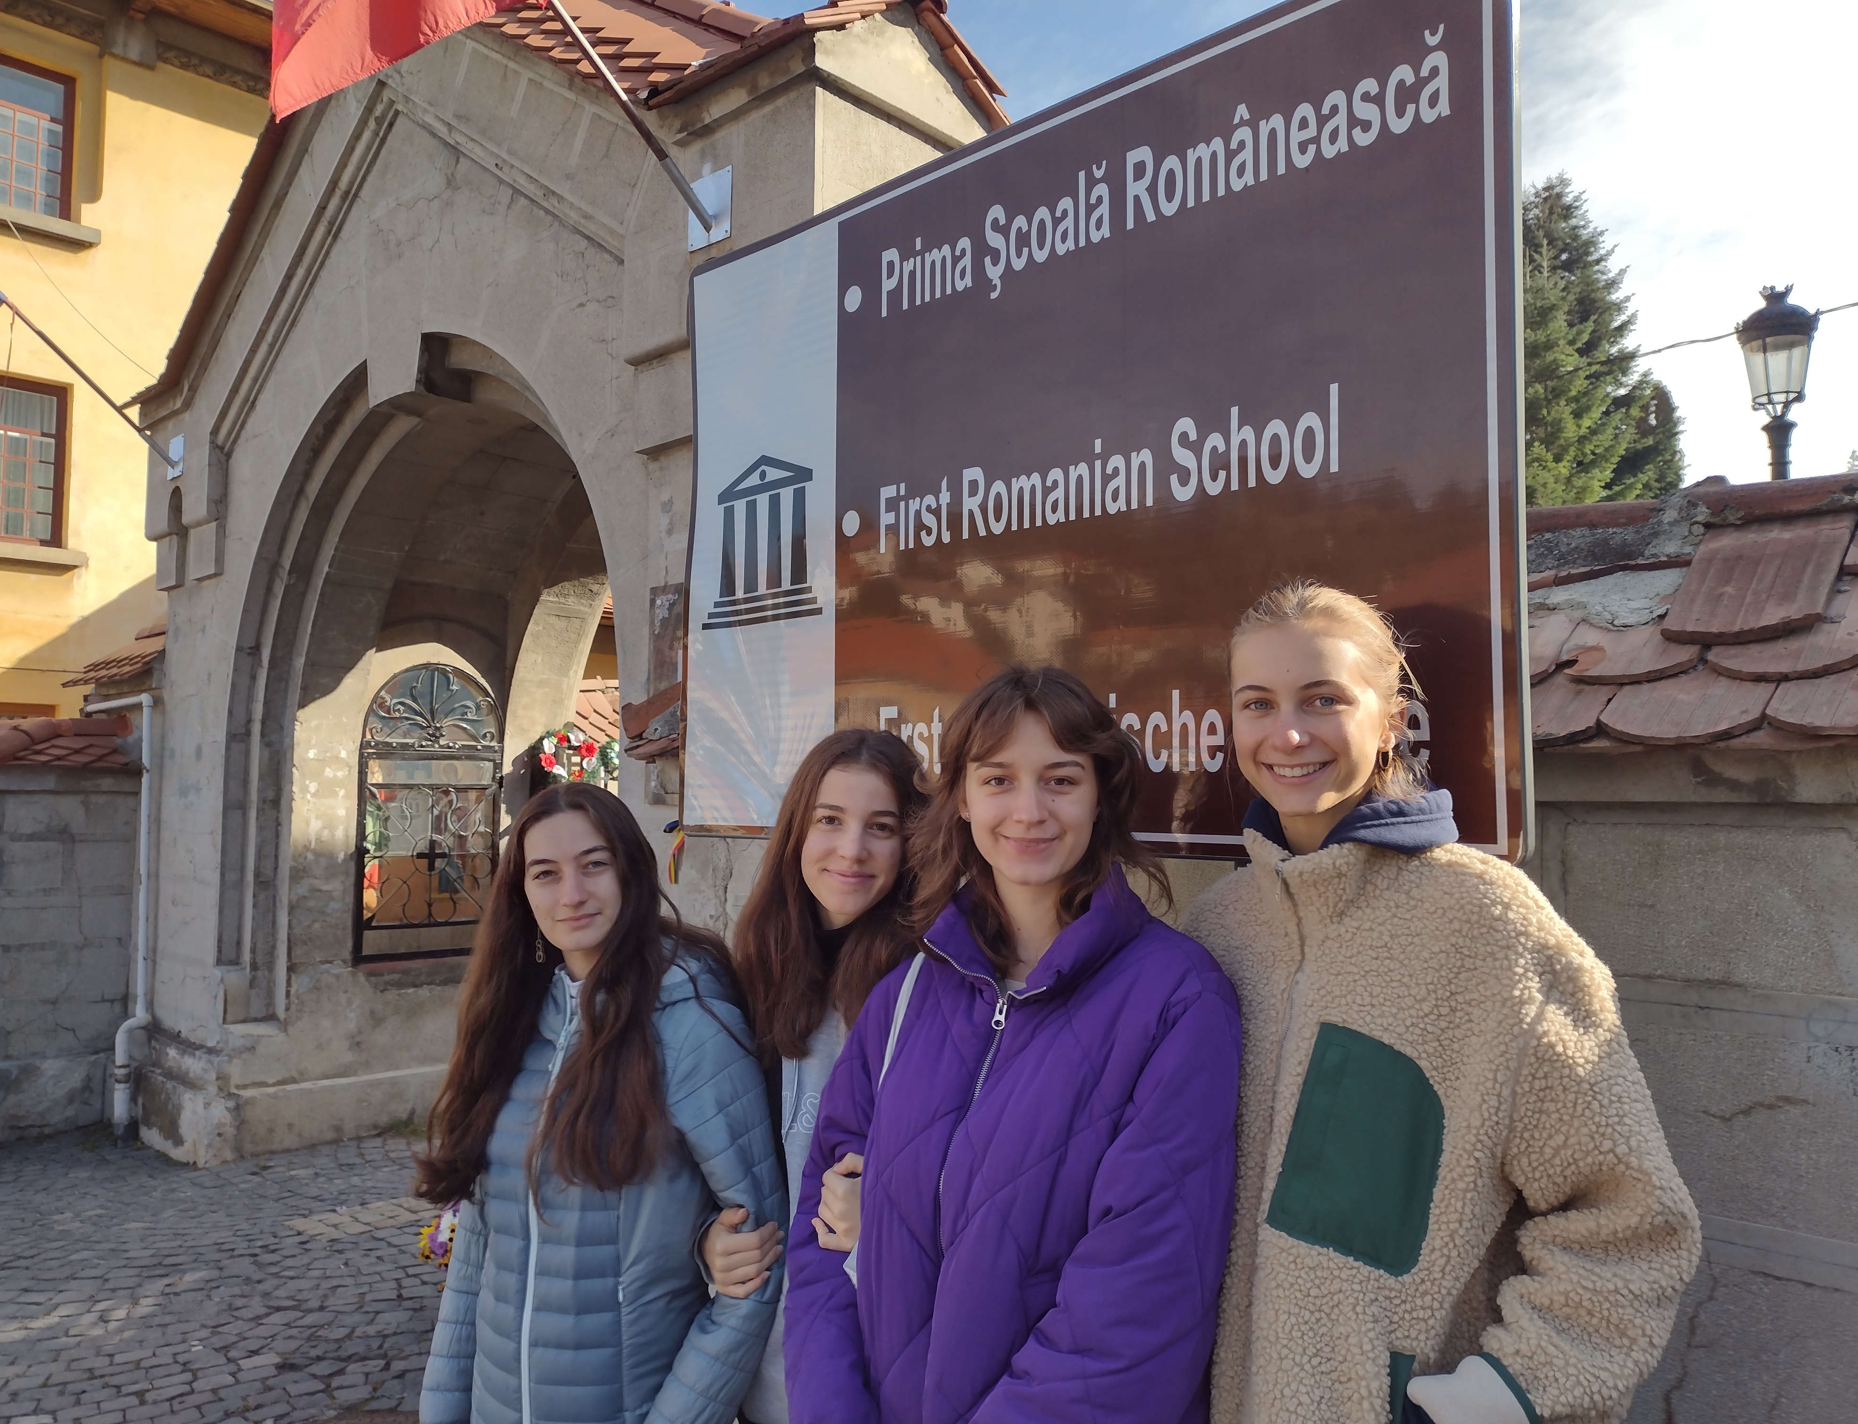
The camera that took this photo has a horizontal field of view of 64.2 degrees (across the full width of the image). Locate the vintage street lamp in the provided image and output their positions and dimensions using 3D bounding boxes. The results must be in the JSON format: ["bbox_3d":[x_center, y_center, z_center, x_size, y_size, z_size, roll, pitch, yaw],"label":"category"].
[{"bbox_3d":[4.821,-0.193,8.327,0.470,4.473,0.470,0,-3,0],"label":"vintage street lamp"}]

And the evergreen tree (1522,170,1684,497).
[{"bbox_3d":[10.342,-2.955,24.213,5.000,11.889,5.000,0,-3,0],"label":"evergreen tree"}]

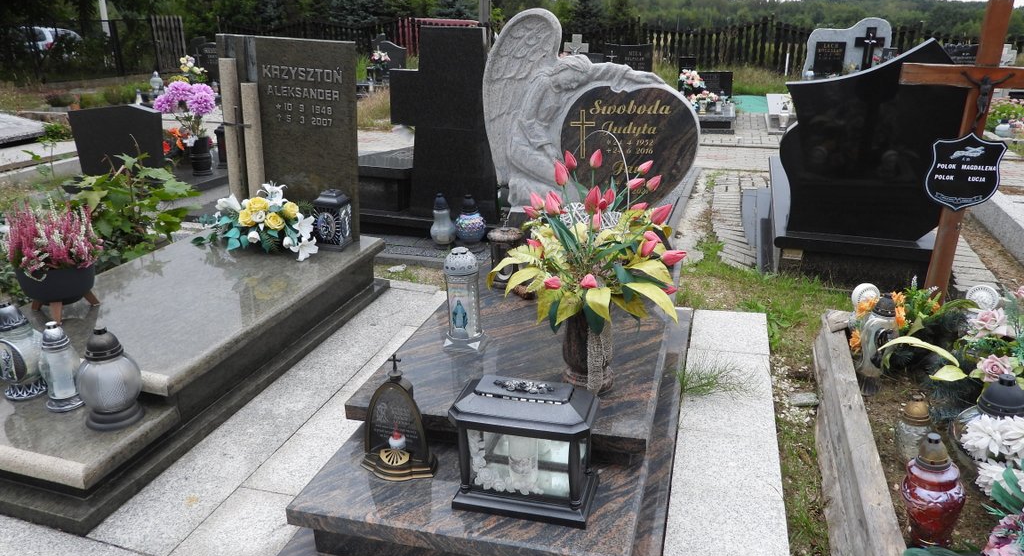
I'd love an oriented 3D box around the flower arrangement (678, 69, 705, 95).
[{"bbox_3d":[2.604,-2.851,10.300,0.380,0.360,0.340,4,20,15],"label":"flower arrangement"}]

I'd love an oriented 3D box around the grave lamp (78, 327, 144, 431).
[{"bbox_3d":[-1.303,0.319,2.288,0.182,0.305,0.182,6,20,14],"label":"grave lamp"}]

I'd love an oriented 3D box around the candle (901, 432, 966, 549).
[{"bbox_3d":[1.054,0.492,1.746,0.156,0.286,0.156,6,21,15],"label":"candle"}]

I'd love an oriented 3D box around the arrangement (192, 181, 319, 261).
[{"bbox_3d":[-1.325,-0.283,3.674,0.660,0.300,0.350,6,20,14],"label":"arrangement"}]

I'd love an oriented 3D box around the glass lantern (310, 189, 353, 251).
[{"bbox_3d":[-0.866,-0.293,3.426,0.166,0.274,0.166,2,20,4],"label":"glass lantern"}]

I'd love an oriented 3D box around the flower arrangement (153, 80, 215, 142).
[{"bbox_3d":[-2.399,-1.227,5.200,0.450,0.400,0.420,4,20,15],"label":"flower arrangement"}]

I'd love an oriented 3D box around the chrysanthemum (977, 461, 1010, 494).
[{"bbox_3d":[1.167,0.483,1.720,0.098,0.093,0.088,9,22,24],"label":"chrysanthemum"}]

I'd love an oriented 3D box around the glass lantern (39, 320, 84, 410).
[{"bbox_3d":[-1.523,0.298,2.384,0.117,0.285,0.117,6,20,14],"label":"glass lantern"}]

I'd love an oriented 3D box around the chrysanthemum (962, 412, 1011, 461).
[{"bbox_3d":[1.216,0.406,1.820,0.110,0.100,0.100,13,24,35],"label":"chrysanthemum"}]

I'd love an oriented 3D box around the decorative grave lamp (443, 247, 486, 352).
[{"bbox_3d":[-0.168,0.068,2.395,0.128,0.335,0.128,2,20,10],"label":"decorative grave lamp"}]

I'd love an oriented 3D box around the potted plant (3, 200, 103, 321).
[{"bbox_3d":[-1.721,-0.064,2.662,0.367,0.424,0.352,6,21,15],"label":"potted plant"}]

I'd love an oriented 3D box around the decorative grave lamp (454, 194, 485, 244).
[{"bbox_3d":[-0.257,-0.338,4.306,0.195,0.320,0.195,-1,19,0],"label":"decorative grave lamp"}]

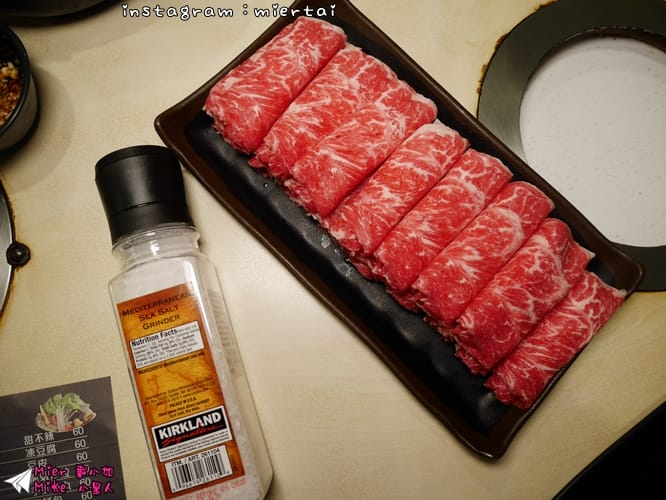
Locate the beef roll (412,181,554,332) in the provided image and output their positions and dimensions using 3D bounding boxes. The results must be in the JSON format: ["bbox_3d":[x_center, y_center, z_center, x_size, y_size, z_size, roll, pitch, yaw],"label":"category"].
[{"bbox_3d":[0.098,0.002,0.309,0.039,0.028,0.097,44,79,4],"label":"beef roll"}]

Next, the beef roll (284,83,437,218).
[{"bbox_3d":[0.018,-0.069,0.316,0.097,0.028,0.039,-44,86,-11],"label":"beef roll"}]

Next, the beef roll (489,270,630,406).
[{"bbox_3d":[0.142,0.053,0.302,0.097,0.028,0.039,-43,85,-11],"label":"beef roll"}]

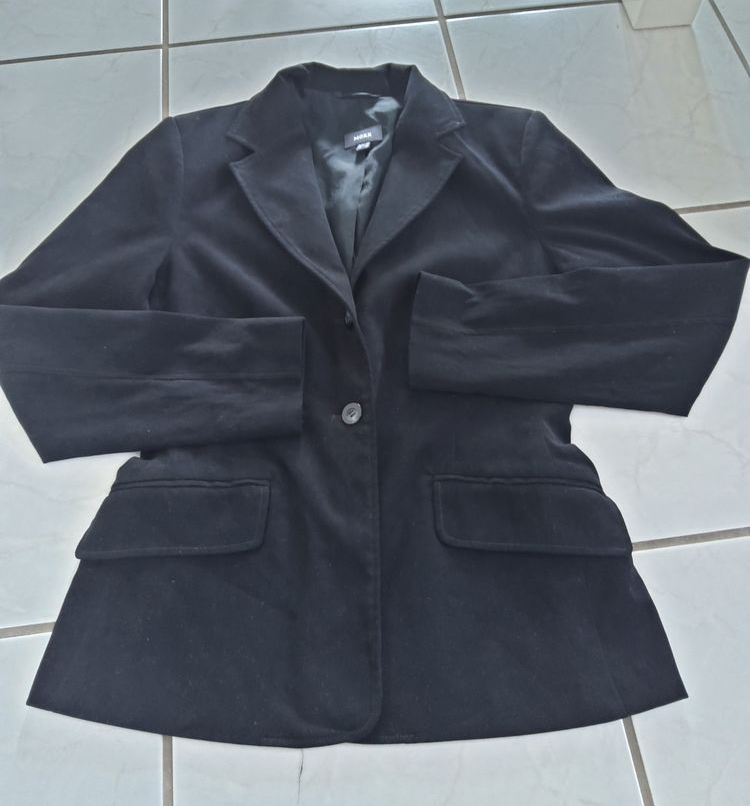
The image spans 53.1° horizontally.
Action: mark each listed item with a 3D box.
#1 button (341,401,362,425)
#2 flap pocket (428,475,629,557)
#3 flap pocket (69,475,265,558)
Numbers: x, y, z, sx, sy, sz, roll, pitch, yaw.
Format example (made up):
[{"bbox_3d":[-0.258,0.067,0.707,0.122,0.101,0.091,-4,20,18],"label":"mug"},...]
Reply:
[{"bbox_3d":[-0.020,0.009,0.633,0.019,0.004,0.019,0,63,1],"label":"button"},{"bbox_3d":[0.125,0.090,0.600,0.158,0.018,0.061,3,64,-4],"label":"flap pocket"},{"bbox_3d":[-0.162,0.092,0.604,0.155,0.018,0.063,-3,65,6],"label":"flap pocket"}]

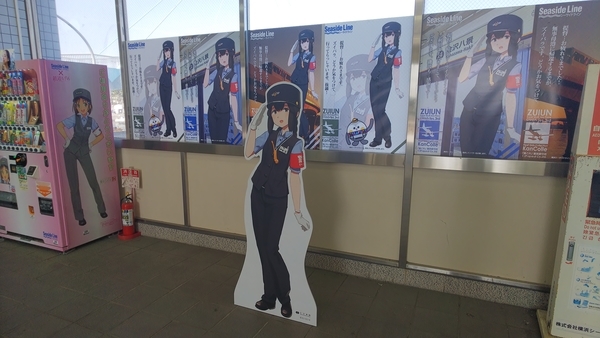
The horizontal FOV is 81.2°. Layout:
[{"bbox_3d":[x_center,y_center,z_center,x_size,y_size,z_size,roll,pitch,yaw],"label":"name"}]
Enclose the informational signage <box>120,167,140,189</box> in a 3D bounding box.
[{"bbox_3d":[-1.836,0.102,3.811,0.247,0.203,0.020,4,10,22],"label":"informational signage"}]

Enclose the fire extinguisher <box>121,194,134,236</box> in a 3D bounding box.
[{"bbox_3d":[-1.899,0.504,3.865,0.139,0.470,0.129,-2,10,-15],"label":"fire extinguisher"}]

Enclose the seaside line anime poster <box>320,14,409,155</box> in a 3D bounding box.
[{"bbox_3d":[0.513,-0.641,2.781,0.698,1.025,0.020,4,10,22],"label":"seaside line anime poster"}]

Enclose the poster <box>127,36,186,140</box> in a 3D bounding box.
[{"bbox_3d":[-1.480,-0.793,3.597,0.698,1.025,0.020,4,10,22],"label":"poster"}]

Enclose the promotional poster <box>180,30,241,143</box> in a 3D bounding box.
[{"bbox_3d":[-0.833,-0.744,3.332,0.703,1.025,0.020,4,10,22],"label":"promotional poster"}]

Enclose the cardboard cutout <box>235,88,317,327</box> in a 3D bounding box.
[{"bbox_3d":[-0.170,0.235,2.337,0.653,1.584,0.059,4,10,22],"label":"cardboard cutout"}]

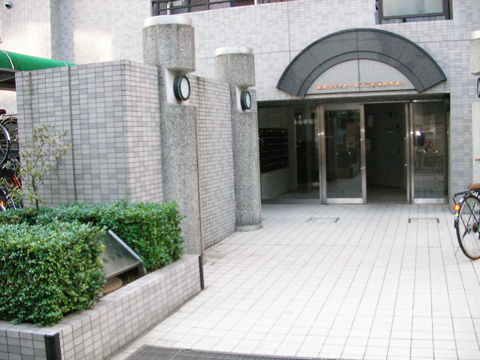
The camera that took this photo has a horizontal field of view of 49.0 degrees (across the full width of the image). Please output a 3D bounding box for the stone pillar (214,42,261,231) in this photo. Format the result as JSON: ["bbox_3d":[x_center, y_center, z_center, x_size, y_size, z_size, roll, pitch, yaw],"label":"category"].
[{"bbox_3d":[-0.033,-0.644,8.433,0.620,2.857,0.620,-2,5,0],"label":"stone pillar"}]

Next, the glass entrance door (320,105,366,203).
[{"bbox_3d":[2.124,-0.530,10.835,0.907,2.055,0.070,-1,5,16],"label":"glass entrance door"}]

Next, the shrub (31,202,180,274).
[{"bbox_3d":[-1.355,0.536,5.019,1.500,0.555,0.675,0,5,19],"label":"shrub"}]

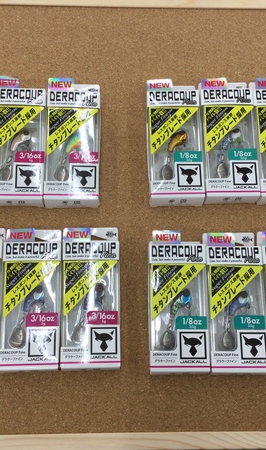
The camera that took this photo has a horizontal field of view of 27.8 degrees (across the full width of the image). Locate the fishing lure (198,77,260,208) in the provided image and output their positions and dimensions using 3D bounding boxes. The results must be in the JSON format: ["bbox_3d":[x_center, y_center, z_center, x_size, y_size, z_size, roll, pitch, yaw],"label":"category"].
[{"bbox_3d":[0.089,-0.082,0.505,0.049,0.021,0.123,0,75,-2],"label":"fishing lure"}]

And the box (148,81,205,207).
[{"bbox_3d":[0.040,-0.080,0.510,0.049,0.020,0.123,-1,75,-2],"label":"box"}]

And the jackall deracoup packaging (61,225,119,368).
[{"bbox_3d":[-0.036,0.059,0.462,0.049,0.021,0.123,0,75,-2],"label":"jackall deracoup packaging"}]

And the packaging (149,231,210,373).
[{"bbox_3d":[0.039,0.067,0.471,0.049,0.020,0.123,0,75,-2],"label":"packaging"}]

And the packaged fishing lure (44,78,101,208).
[{"bbox_3d":[-0.055,-0.079,0.498,0.049,0.021,0.123,0,75,-2],"label":"packaged fishing lure"}]

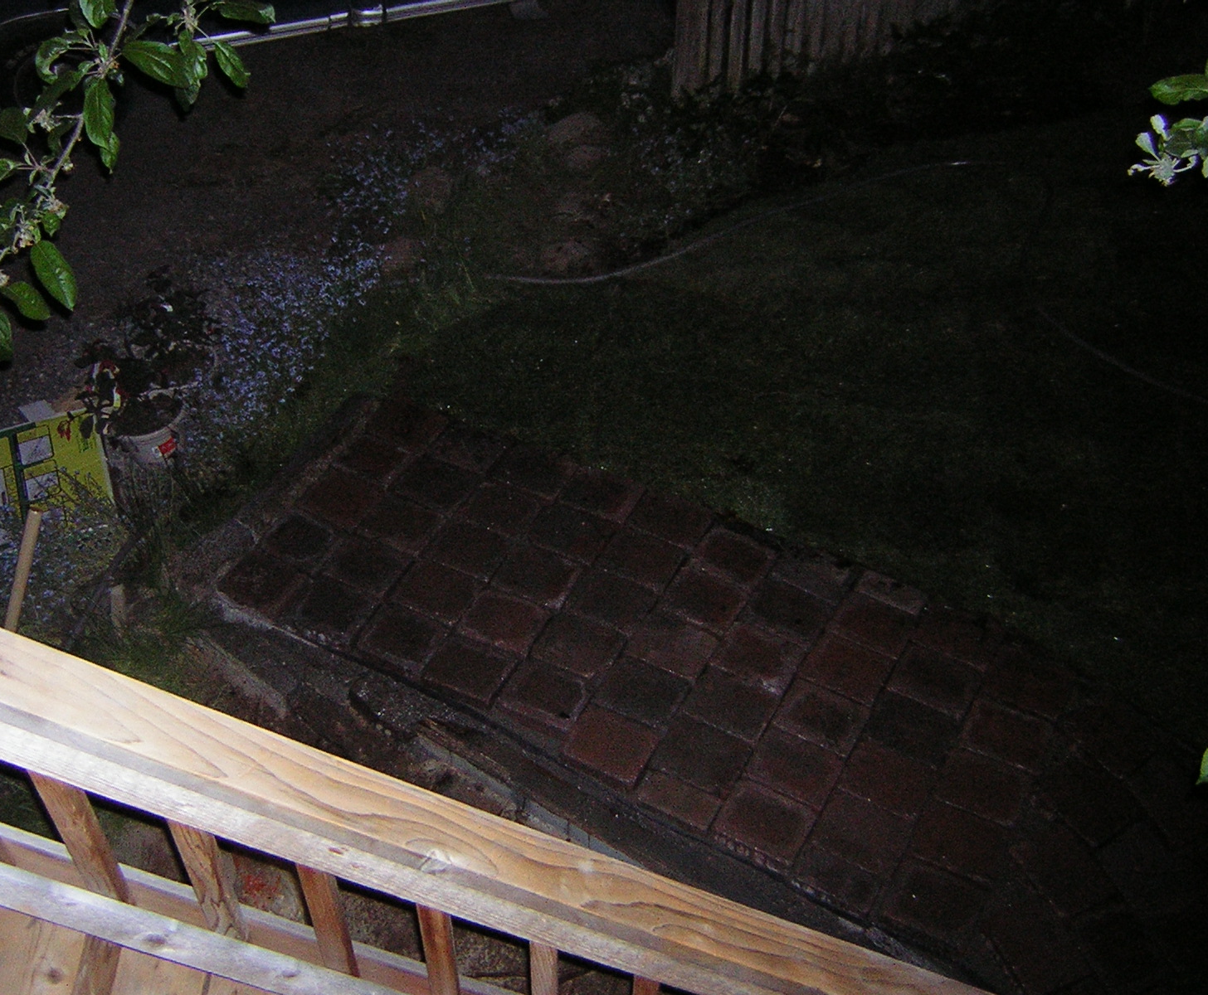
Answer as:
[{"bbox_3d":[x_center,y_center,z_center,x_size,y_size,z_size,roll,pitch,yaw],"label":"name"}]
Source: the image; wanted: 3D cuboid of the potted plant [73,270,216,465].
[{"bbox_3d":[-1.596,-0.503,4.800,0.460,0.440,0.400,-14,45,-17],"label":"potted plant"}]

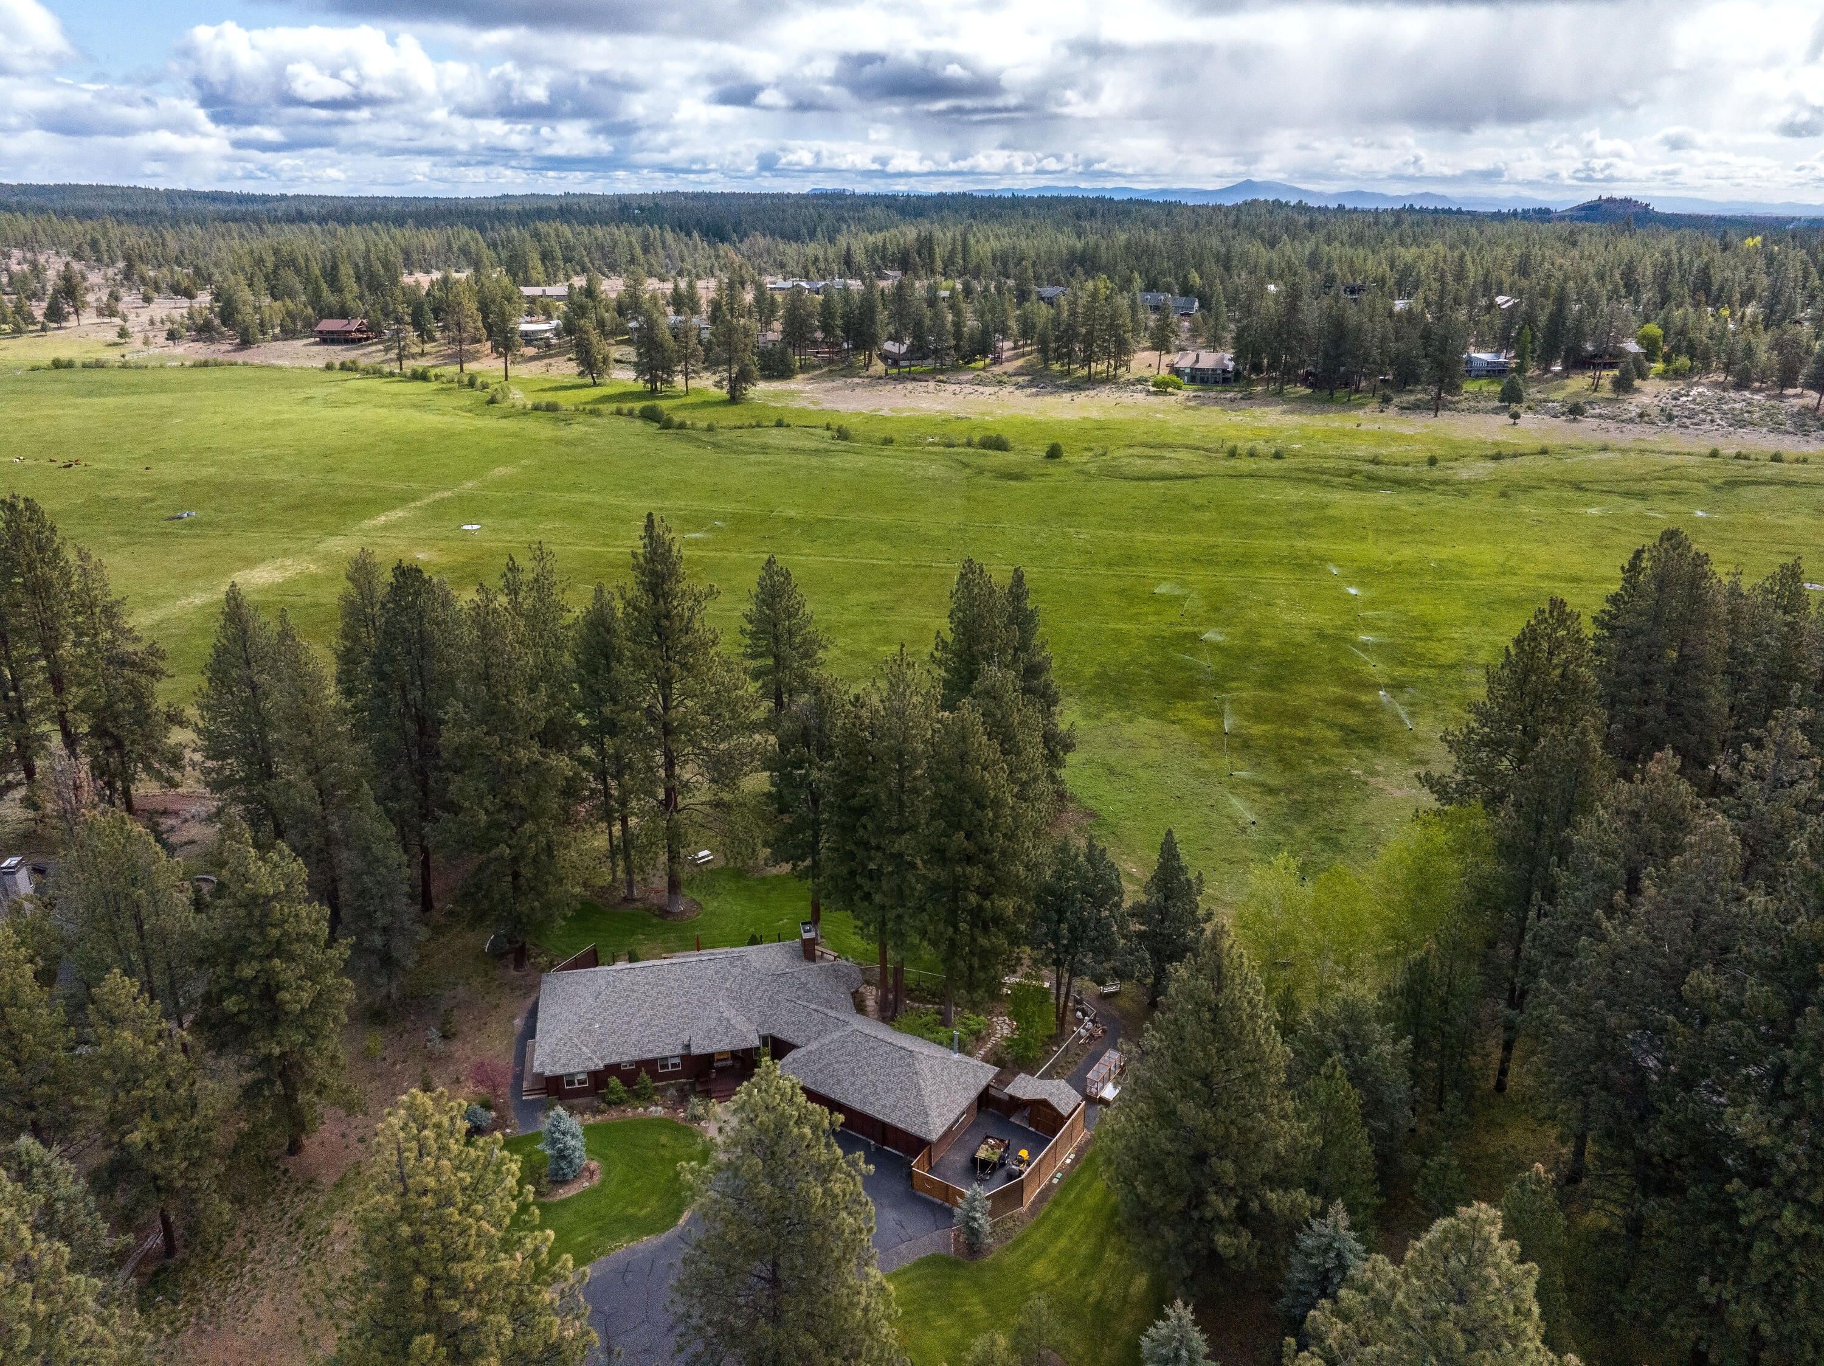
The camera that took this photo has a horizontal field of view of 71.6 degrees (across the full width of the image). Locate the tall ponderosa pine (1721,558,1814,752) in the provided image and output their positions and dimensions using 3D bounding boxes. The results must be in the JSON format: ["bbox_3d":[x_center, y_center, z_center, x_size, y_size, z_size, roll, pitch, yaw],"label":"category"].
[{"bbox_3d":[80.490,3.030,118.290,9.340,29.830,9.340,0,21,0],"label":"tall ponderosa pine"}]

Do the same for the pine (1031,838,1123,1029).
[{"bbox_3d":[12.250,19.000,94.900,7.060,16.390,6.710,0,21,0],"label":"pine"}]

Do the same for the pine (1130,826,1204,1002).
[{"bbox_3d":[17.871,16.558,88.545,5.291,14.352,5.291,0,21,0],"label":"pine"}]

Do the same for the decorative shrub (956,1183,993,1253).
[{"bbox_3d":[3.427,29.126,68.900,2.103,4.747,2.103,0,21,0],"label":"decorative shrub"}]

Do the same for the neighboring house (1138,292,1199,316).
[{"bbox_3d":[117.120,-170.340,570.540,26.000,7.500,11.000,7,22,16],"label":"neighboring house"}]

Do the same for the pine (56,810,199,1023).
[{"bbox_3d":[-50.060,17.020,80.950,8.760,19.290,8.760,1,21,0],"label":"pine"}]

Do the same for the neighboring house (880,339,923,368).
[{"bbox_3d":[-2.770,-109.540,421.190,17.000,7.000,12.000,-3,21,-11],"label":"neighboring house"}]

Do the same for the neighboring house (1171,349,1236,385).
[{"bbox_3d":[95.388,-103.586,413.691,18.700,9.000,12.000,1,21,4],"label":"neighboring house"}]

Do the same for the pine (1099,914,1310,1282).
[{"bbox_3d":[15.473,21.623,65.096,10.710,21.476,10.710,0,21,0],"label":"pine"}]

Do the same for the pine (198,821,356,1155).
[{"bbox_3d":[-37.800,18.210,73.620,8.720,22.590,8.720,1,21,0],"label":"pine"}]

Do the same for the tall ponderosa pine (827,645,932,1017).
[{"bbox_3d":[-1.620,10.960,86.540,7.610,27.890,7.610,1,21,0],"label":"tall ponderosa pine"}]

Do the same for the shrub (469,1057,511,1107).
[{"bbox_3d":[-29.870,28.070,89.340,2.920,3.190,2.920,0,21,0],"label":"shrub"}]

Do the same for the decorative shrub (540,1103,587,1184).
[{"bbox_3d":[-20.465,26.913,74.205,2.768,5.133,2.768,0,21,0],"label":"decorative shrub"}]

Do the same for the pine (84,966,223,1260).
[{"bbox_3d":[-40.990,23.230,66.710,6.920,18.060,6.920,1,21,0],"label":"pine"}]

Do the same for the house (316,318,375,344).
[{"bbox_3d":[-208.547,-129.254,464.141,16.500,7.600,11.000,2,21,6],"label":"house"}]

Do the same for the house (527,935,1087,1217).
[{"bbox_3d":[-9.180,23.210,85.140,35.890,5.800,21.700,3,21,5],"label":"house"}]

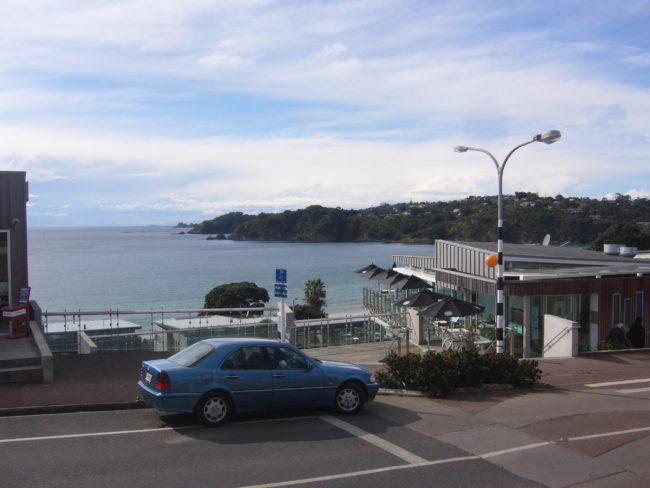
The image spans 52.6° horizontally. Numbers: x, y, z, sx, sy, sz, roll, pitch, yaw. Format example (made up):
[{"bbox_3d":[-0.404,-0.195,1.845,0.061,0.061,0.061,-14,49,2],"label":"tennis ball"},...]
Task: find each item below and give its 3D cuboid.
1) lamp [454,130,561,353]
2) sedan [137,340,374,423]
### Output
[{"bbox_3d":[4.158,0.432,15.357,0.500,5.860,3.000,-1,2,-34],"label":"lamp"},{"bbox_3d":[-1.169,2.505,12.591,4.500,1.420,1.750,3,-2,-29],"label":"sedan"}]

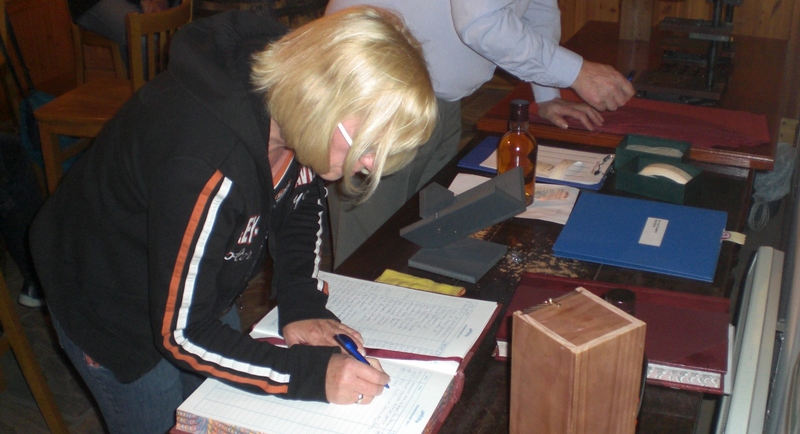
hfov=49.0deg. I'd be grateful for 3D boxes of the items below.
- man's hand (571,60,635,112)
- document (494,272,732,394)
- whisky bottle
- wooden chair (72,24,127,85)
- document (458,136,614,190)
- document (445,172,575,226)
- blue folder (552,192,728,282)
[{"bbox_3d":[0.544,-0.353,2.360,0.155,0.115,0.105,7,27,16],"label":"man's hand"},{"bbox_3d":[0.344,0.179,1.403,0.335,0.036,0.223,7,25,17],"label":"document"},{"bbox_3d":[0.251,-0.141,1.889,0.089,0.224,0.089,2,24,7],"label":"whisky bottle"},{"bbox_3d":[-1.459,-0.742,4.633,0.360,0.520,0.360,4,26,11],"label":"wooden chair"},{"bbox_3d":[0.354,-0.144,2.245,0.360,0.015,0.235,10,28,22],"label":"document"},{"bbox_3d":[0.257,-0.048,2.067,0.300,0.006,0.212,8,28,19],"label":"document"},{"bbox_3d":[0.485,0.031,1.750,0.293,0.014,0.302,9,26,22],"label":"blue folder"}]

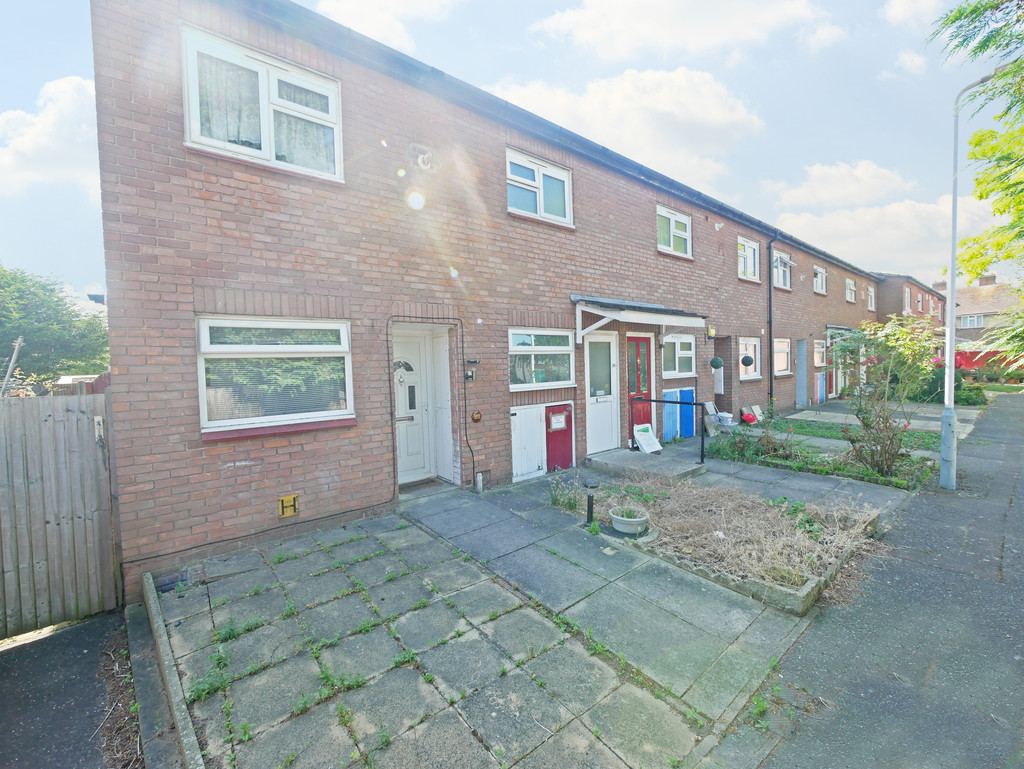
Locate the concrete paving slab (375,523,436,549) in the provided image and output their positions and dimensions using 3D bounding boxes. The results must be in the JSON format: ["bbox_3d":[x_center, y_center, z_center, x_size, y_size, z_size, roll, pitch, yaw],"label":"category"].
[{"bbox_3d":[-1.077,1.543,4.110,0.445,0.050,0.450,-3,5,-39],"label":"concrete paving slab"}]

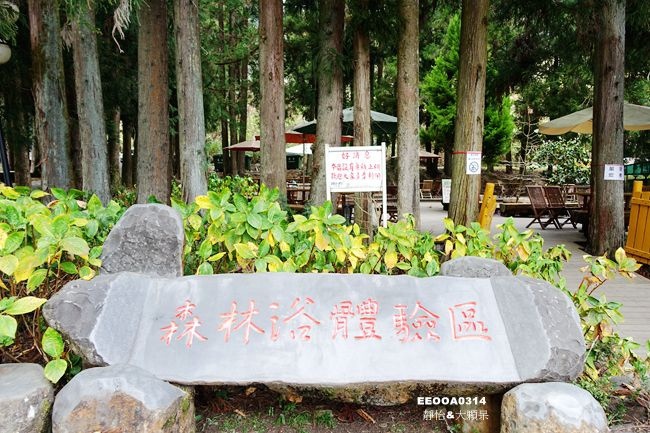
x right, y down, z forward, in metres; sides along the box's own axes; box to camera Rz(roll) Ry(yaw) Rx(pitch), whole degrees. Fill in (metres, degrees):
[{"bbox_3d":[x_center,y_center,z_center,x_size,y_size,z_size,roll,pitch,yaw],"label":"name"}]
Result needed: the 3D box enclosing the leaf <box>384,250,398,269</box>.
[{"bbox_3d":[0.404,0.261,2.630,0.080,0.105,0.040,0,7,0],"label":"leaf"}]

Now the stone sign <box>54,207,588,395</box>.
[{"bbox_3d":[-0.100,0.414,2.304,2.800,0.860,0.680,0,7,0],"label":"stone sign"}]

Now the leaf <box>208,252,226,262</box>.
[{"bbox_3d":[-0.653,0.249,2.630,0.100,0.050,0.045,0,7,0],"label":"leaf"}]

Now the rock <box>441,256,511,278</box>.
[{"bbox_3d":[0.910,0.389,2.657,0.430,0.300,0.300,0,7,0],"label":"rock"}]

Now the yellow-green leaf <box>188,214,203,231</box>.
[{"bbox_3d":[-0.816,0.038,2.730,0.080,0.095,0.040,0,7,0],"label":"yellow-green leaf"}]

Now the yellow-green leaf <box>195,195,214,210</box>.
[{"bbox_3d":[-0.771,-0.089,2.750,0.105,0.085,0.045,0,7,0],"label":"yellow-green leaf"}]

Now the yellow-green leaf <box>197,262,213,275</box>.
[{"bbox_3d":[-0.718,0.316,2.580,0.090,0.090,0.040,0,7,0],"label":"yellow-green leaf"}]

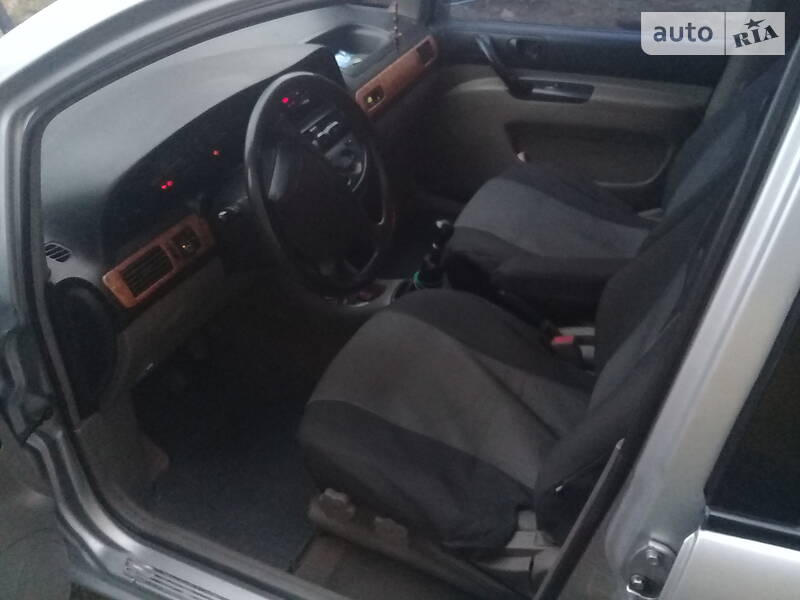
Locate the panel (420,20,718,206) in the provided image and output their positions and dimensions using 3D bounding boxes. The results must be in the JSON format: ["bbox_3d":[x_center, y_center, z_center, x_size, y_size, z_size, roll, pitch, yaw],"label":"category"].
[{"bbox_3d":[0.428,-0.512,2.141,0.930,0.620,0.120,12,39,22],"label":"panel"}]

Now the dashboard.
[{"bbox_3d":[-0.371,-0.370,1.765,0.600,0.540,1.420,12,39,22],"label":"dashboard"}]

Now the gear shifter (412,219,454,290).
[{"bbox_3d":[0.086,-0.104,1.702,0.080,0.185,0.080,12,39,22],"label":"gear shifter"}]

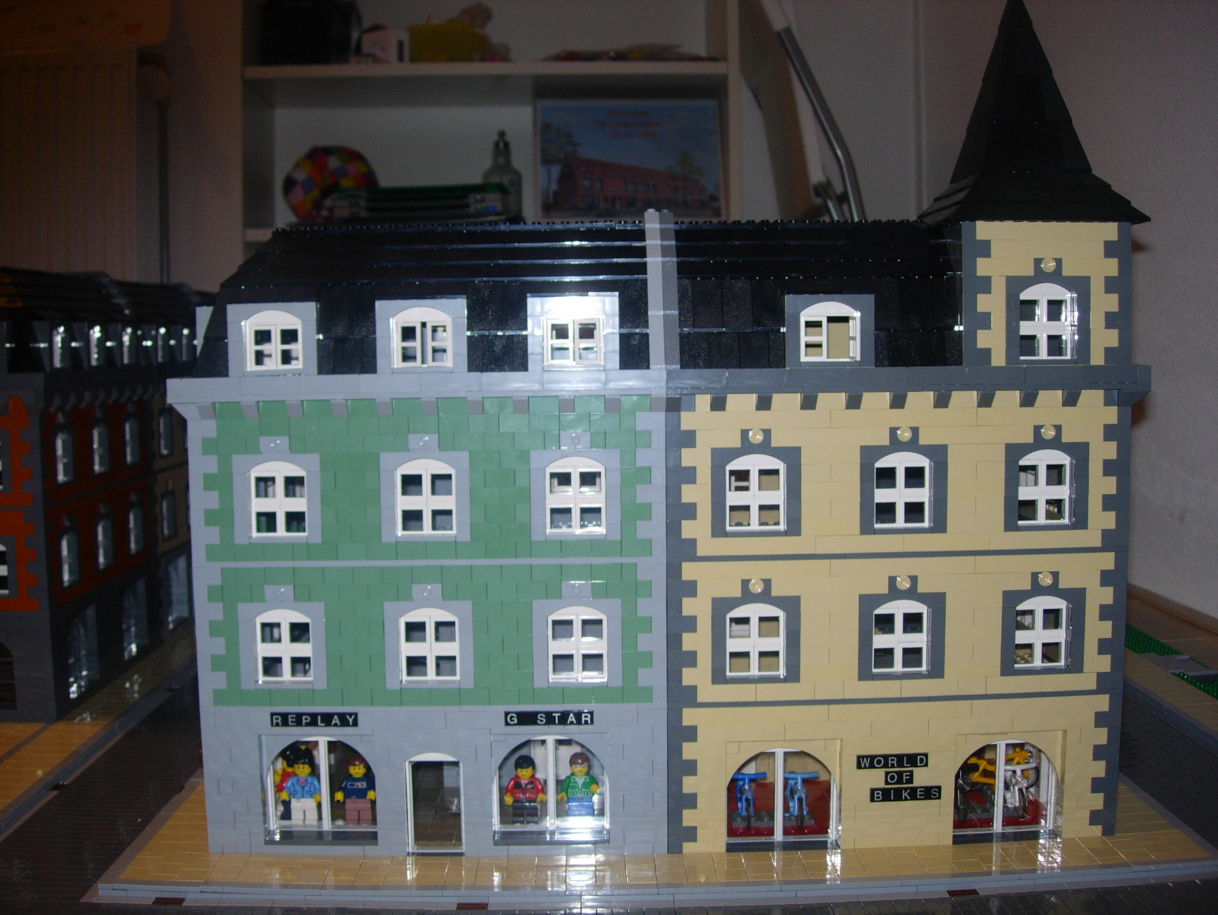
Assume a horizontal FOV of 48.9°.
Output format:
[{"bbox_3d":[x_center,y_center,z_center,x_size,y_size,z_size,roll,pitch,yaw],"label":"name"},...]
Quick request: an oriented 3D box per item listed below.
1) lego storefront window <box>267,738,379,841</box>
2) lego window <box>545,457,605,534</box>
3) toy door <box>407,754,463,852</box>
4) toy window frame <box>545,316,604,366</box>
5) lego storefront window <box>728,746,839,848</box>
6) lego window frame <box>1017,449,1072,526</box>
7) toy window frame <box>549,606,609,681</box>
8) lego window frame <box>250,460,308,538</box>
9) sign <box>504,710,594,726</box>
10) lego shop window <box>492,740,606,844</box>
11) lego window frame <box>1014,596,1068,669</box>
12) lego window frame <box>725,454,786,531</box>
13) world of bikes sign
[{"bbox_3d":[-0.157,0.181,0.735,0.064,0.060,0.010,-1,4,-1],"label":"lego storefront window"},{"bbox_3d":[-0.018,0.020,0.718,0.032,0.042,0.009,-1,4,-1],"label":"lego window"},{"bbox_3d":[-0.094,0.188,0.736,0.032,0.058,0.008,-1,4,-1],"label":"toy door"},{"bbox_3d":[-0.019,-0.062,0.719,0.032,0.027,0.008,-1,4,-1],"label":"toy window frame"},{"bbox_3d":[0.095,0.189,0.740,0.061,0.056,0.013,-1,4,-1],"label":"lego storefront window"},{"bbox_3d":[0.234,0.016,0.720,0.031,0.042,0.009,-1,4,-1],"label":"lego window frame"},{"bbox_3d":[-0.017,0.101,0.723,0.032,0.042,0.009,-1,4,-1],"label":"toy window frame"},{"bbox_3d":[-0.176,0.022,0.723,0.032,0.041,0.008,-1,4,-1],"label":"lego window frame"},{"bbox_3d":[-0.032,0.140,0.718,0.048,0.008,0.003,-1,4,-1],"label":"sign"},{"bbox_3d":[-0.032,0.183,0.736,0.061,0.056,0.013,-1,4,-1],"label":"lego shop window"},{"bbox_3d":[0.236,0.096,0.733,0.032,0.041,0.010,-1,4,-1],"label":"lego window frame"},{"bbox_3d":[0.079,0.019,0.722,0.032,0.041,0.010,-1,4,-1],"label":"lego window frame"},{"bbox_3d":[0.156,0.173,0.723,0.048,0.028,0.003,-1,4,-1],"label":"world of bikes sign"}]

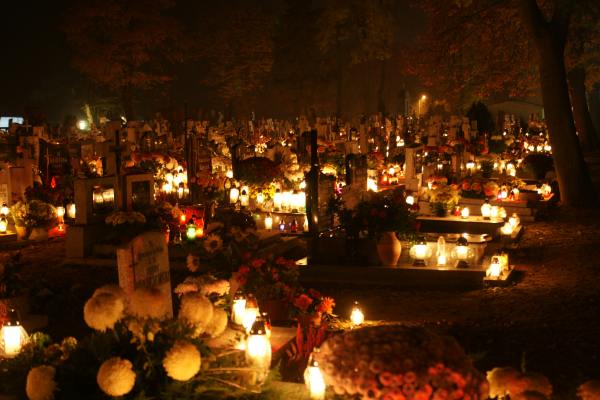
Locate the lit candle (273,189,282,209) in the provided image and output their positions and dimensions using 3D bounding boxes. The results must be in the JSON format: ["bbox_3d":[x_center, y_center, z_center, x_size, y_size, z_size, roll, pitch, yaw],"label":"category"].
[{"bbox_3d":[-0.309,-0.007,11.900,0.130,0.290,0.130,0,5,0],"label":"lit candle"}]

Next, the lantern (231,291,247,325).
[{"bbox_3d":[-0.369,0.645,5.200,0.093,0.205,0.093,0,5,0],"label":"lantern"}]

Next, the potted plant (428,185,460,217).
[{"bbox_3d":[1.807,0.012,10.800,0.400,0.400,0.400,0,6,0],"label":"potted plant"}]

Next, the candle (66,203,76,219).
[{"bbox_3d":[-2.953,0.136,11.200,0.125,0.210,0.125,0,5,0],"label":"candle"}]

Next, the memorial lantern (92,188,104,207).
[{"bbox_3d":[-2.325,-0.035,10.000,0.125,0.205,0.125,0,6,0],"label":"memorial lantern"}]

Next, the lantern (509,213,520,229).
[{"bbox_3d":[2.655,0.253,10.700,0.120,0.200,0.120,0,6,0],"label":"lantern"}]

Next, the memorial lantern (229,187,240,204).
[{"bbox_3d":[-0.862,-0.053,11.400,0.130,0.240,0.130,0,6,0],"label":"memorial lantern"}]

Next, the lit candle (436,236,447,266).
[{"bbox_3d":[1.349,0.488,8.250,0.095,0.285,0.095,2,6,20],"label":"lit candle"}]

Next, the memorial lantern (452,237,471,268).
[{"bbox_3d":[1.463,0.473,7.800,0.180,0.285,0.180,0,6,0],"label":"memorial lantern"}]

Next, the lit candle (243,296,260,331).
[{"bbox_3d":[-0.294,0.694,5.300,0.100,0.230,0.100,0,6,0],"label":"lit candle"}]

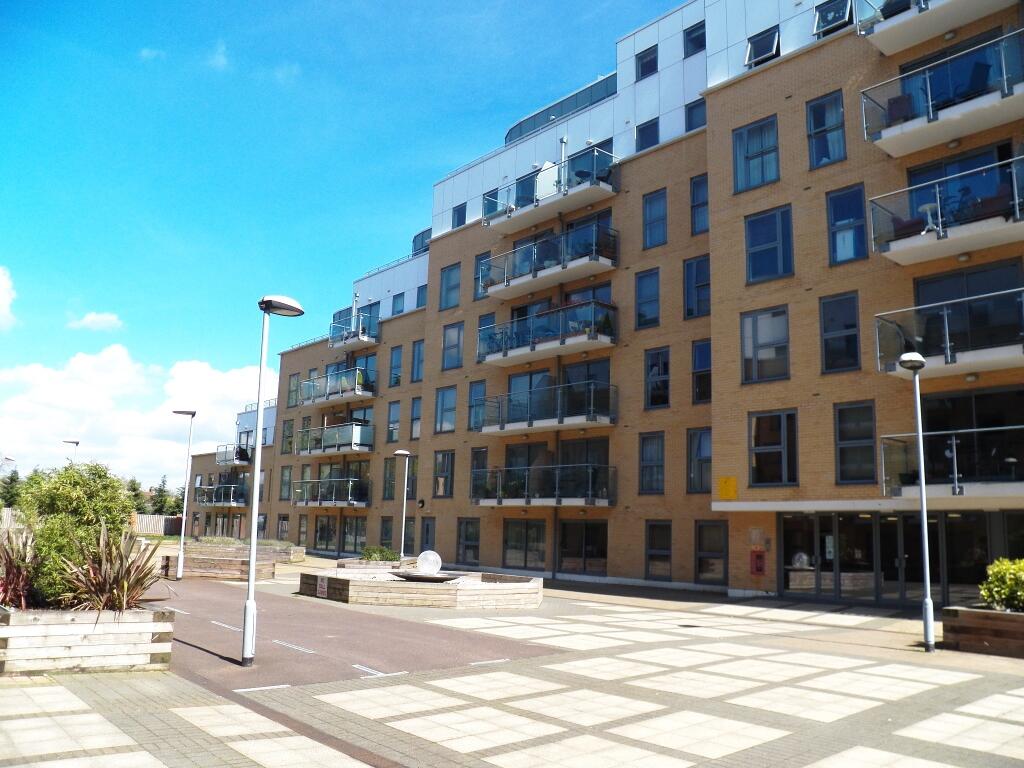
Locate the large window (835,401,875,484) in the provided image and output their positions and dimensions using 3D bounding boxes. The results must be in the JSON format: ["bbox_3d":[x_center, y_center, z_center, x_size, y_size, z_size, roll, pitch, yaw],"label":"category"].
[{"bbox_3d":[8.480,1.462,20.385,0.120,2.040,1.050,8,-11,-39],"label":"large window"}]

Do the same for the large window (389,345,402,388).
[{"bbox_3d":[-5.758,-0.875,41.513,0.180,2.040,1.043,10,-13,-39],"label":"large window"}]

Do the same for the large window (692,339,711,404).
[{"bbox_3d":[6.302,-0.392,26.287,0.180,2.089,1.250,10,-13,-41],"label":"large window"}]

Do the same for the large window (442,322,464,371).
[{"bbox_3d":[-2.571,-1.664,36.930,0.120,2.080,1.430,11,-13,-41],"label":"large window"}]

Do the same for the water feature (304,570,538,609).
[{"bbox_3d":[-2.050,4.895,19.907,5.500,0.500,5.500,11,-14,-40],"label":"water feature"}]

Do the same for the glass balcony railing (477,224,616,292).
[{"bbox_3d":[1.300,-4.577,32.036,1.185,1.390,6.625,8,-11,-39],"label":"glass balcony railing"}]

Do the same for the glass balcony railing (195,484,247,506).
[{"bbox_3d":[-20.240,7.908,57.769,1.250,1.410,6.134,10,-13,-39],"label":"glass balcony railing"}]

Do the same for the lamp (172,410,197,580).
[{"bbox_3d":[-9.980,3.292,24.704,0.650,4.950,0.330,8,-11,-39],"label":"lamp"}]

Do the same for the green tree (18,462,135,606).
[{"bbox_3d":[-5.263,1.819,10.009,1.370,1.770,1.330,2,-10,0],"label":"green tree"}]

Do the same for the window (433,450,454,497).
[{"bbox_3d":[-2.944,3.997,36.766,0.120,2.050,1.500,8,-11,-39],"label":"window"}]

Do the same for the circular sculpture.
[{"bbox_3d":[-2.050,4.445,20.627,0.630,0.630,0.630,3,-10,-6],"label":"circular sculpture"}]

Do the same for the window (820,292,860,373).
[{"bbox_3d":[8.406,-1.288,21.158,0.180,2.028,1.033,10,-13,-41],"label":"window"}]

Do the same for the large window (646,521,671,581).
[{"bbox_3d":[4.738,5.346,26.579,0.130,1.860,1.006,11,-14,-40],"label":"large window"}]

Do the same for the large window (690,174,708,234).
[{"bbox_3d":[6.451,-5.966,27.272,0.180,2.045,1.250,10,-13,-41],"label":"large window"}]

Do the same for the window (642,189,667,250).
[{"bbox_3d":[5.004,-5.715,28.758,0.130,2.067,1.014,11,-14,-40],"label":"window"}]

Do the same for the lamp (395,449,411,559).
[{"bbox_3d":[-3.926,4.447,28.905,0.580,4.374,0.360,11,-14,-40],"label":"lamp"}]

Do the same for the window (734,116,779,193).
[{"bbox_3d":[7.077,-6.608,23.970,0.150,1.988,1.416,11,-14,-41],"label":"window"}]

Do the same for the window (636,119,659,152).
[{"bbox_3d":[4.857,-8.787,29.423,0.120,1.030,1.060,8,-11,-39],"label":"window"}]

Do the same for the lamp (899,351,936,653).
[{"bbox_3d":[6.748,1.921,13.821,0.650,4.950,0.330,8,-11,-39],"label":"lamp"}]

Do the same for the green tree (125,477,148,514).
[{"bbox_3d":[-39.286,12.605,85.751,2.800,5.931,2.800,11,-14,-40],"label":"green tree"}]

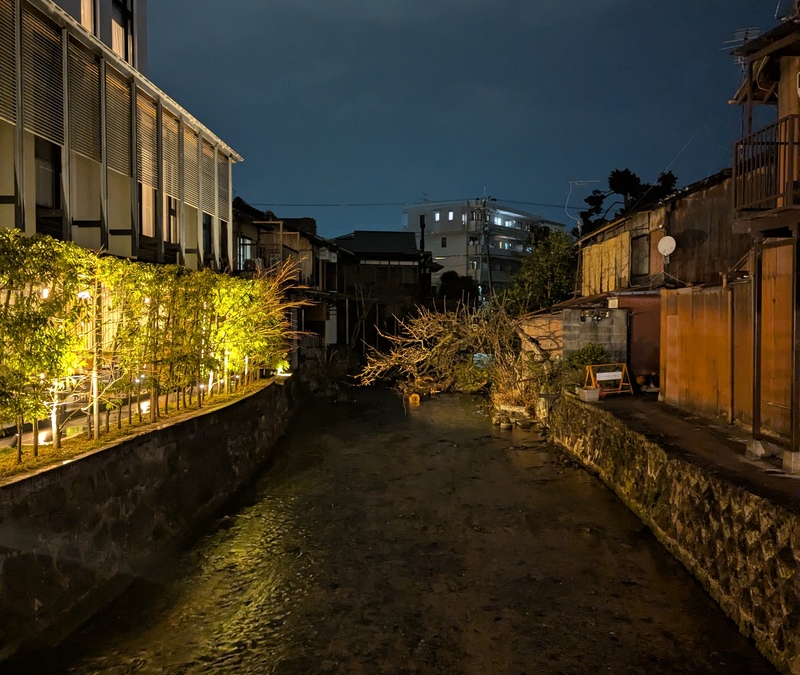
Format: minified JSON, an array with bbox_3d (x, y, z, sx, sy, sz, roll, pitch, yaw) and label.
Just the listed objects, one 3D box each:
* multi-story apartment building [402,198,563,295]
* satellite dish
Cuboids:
[{"bbox_3d":[11.100,-8.800,95.500,12.400,14.200,18.500,1,2,41],"label":"multi-story apartment building"},{"bbox_3d":[6.248,-2.103,17.300,0.470,0.570,0.360,1,-6,40],"label":"satellite dish"}]

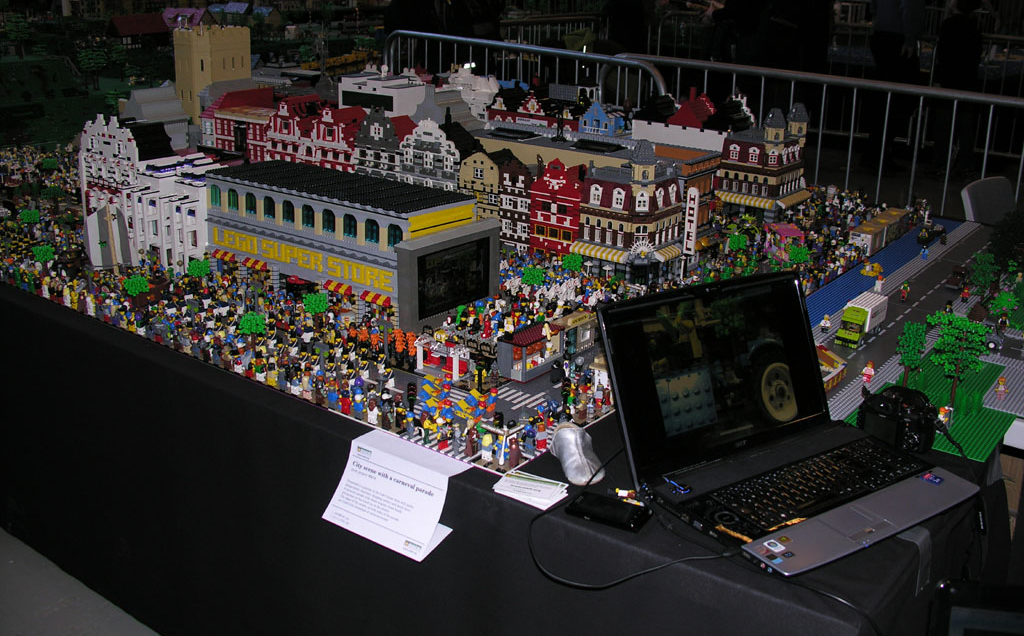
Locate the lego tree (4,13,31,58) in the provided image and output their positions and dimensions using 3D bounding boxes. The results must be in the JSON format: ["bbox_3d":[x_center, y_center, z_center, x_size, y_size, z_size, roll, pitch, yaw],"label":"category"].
[{"bbox_3d":[-3.154,-1.799,6.611,0.170,0.290,0.170,-8,21,-24],"label":"lego tree"}]

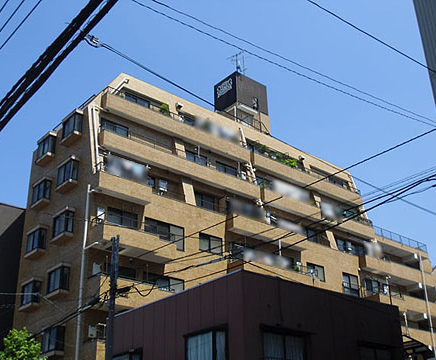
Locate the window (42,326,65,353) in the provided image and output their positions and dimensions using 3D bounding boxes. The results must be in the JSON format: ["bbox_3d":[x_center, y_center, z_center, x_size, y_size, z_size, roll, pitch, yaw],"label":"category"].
[{"bbox_3d":[-7.555,7.403,29.895,0.462,1.109,1.346,19,-32,-35],"label":"window"}]

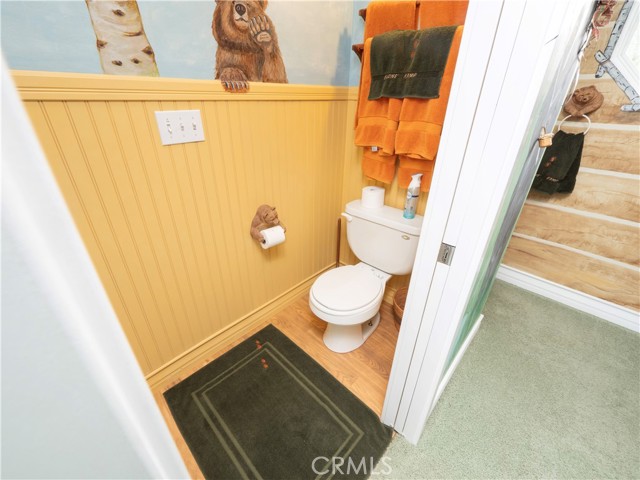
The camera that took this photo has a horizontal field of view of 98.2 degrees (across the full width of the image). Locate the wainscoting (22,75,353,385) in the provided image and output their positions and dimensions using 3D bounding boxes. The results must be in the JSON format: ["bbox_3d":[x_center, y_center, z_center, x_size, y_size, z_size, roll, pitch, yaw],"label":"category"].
[{"bbox_3d":[-0.324,-0.078,1.448,0.050,1.303,1.435,24,36,36],"label":"wainscoting"}]

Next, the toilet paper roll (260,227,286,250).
[{"bbox_3d":[-0.243,-0.013,1.455,0.102,0.102,0.112,24,36,36],"label":"toilet paper roll"}]

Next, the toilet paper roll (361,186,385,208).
[{"bbox_3d":[0.311,-0.245,1.595,0.122,0.102,0.122,1,28,-1],"label":"toilet paper roll"}]

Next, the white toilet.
[{"bbox_3d":[0.227,0.232,1.530,0.480,0.700,0.673,24,36,36],"label":"white toilet"}]

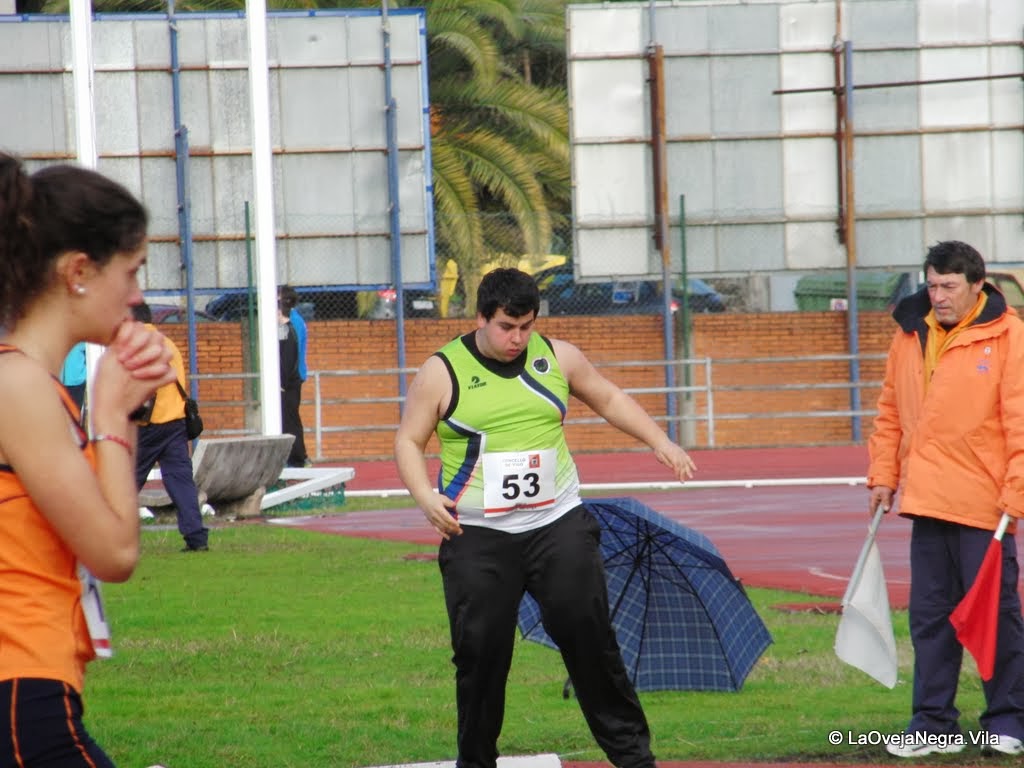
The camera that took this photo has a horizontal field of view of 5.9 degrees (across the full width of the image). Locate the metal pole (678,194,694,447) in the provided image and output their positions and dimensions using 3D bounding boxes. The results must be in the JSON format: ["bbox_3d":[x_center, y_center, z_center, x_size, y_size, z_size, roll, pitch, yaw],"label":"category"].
[{"bbox_3d":[1.845,-0.671,105.700,0.055,2.660,0.055,-2,0,0],"label":"metal pole"}]

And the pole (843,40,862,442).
[{"bbox_3d":[3.598,-1.509,105.500,0.095,4.230,0.095,-2,0,0],"label":"pole"}]

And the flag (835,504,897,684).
[{"bbox_3d":[1.174,0.704,33.100,0.205,0.610,0.150,-2,0,6],"label":"flag"}]

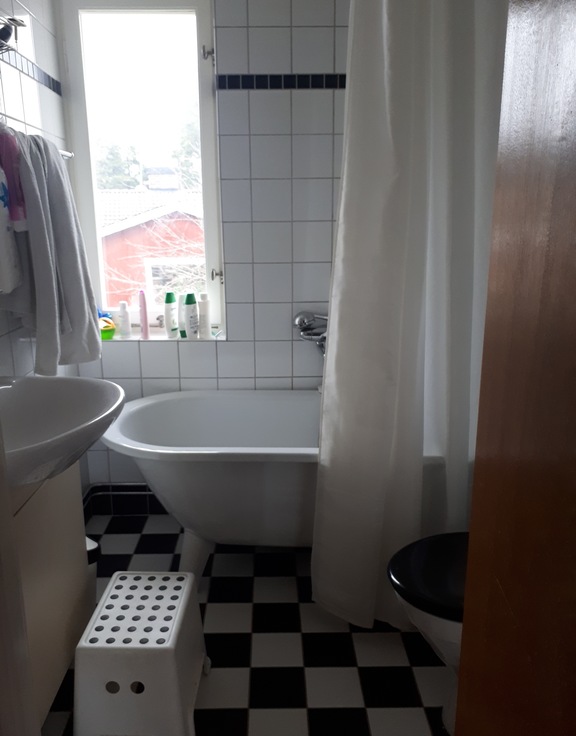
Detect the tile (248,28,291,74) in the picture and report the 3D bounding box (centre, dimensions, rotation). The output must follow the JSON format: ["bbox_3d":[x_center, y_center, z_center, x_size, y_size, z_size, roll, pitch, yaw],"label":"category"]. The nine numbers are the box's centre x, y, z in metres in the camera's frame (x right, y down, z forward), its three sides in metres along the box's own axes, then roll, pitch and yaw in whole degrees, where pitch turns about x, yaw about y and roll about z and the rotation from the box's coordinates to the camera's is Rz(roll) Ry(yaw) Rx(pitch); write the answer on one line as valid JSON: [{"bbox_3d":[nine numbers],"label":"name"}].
[{"bbox_3d":[-0.060,-1.128,2.131,0.150,0.150,0.008,0,14,-1],"label":"tile"}]

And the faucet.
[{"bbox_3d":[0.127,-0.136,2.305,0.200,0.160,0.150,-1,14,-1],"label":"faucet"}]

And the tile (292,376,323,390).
[{"bbox_3d":[0.097,0.109,2.413,0.148,0.148,0.010,0,15,0],"label":"tile"}]

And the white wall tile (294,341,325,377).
[{"bbox_3d":[0.096,-0.036,2.374,0.148,0.148,0.010,0,15,0],"label":"white wall tile"}]

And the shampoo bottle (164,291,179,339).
[{"bbox_3d":[-0.469,-0.210,2.395,0.042,0.181,0.066,9,18,33],"label":"shampoo bottle"}]

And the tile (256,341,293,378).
[{"bbox_3d":[-0.056,-0.038,2.407,0.149,0.149,0.011,-1,14,-1],"label":"tile"}]

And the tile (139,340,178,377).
[{"bbox_3d":[-0.514,-0.032,2.398,0.150,0.150,0.008,0,14,-1],"label":"tile"}]

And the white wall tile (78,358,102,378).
[{"bbox_3d":[-0.780,-0.032,2.374,0.086,0.149,0.010,0,13,0],"label":"white wall tile"}]

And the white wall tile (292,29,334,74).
[{"bbox_3d":[0.092,-1.129,2.134,0.150,0.150,0.008,0,14,-1],"label":"white wall tile"}]

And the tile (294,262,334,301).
[{"bbox_3d":[0.095,-0.334,2.333,0.150,0.150,0.008,0,14,-1],"label":"tile"}]

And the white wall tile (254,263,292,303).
[{"bbox_3d":[-0.058,-0.333,2.331,0.150,0.150,0.008,0,14,-1],"label":"white wall tile"}]

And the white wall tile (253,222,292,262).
[{"bbox_3d":[-0.058,-0.481,2.293,0.150,0.150,0.008,0,14,-1],"label":"white wall tile"}]

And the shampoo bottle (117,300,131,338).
[{"bbox_3d":[-0.659,-0.195,2.423,0.048,0.146,0.035,0,13,0],"label":"shampoo bottle"}]

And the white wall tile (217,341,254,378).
[{"bbox_3d":[-0.209,-0.034,2.403,0.150,0.150,0.008,0,14,-1],"label":"white wall tile"}]

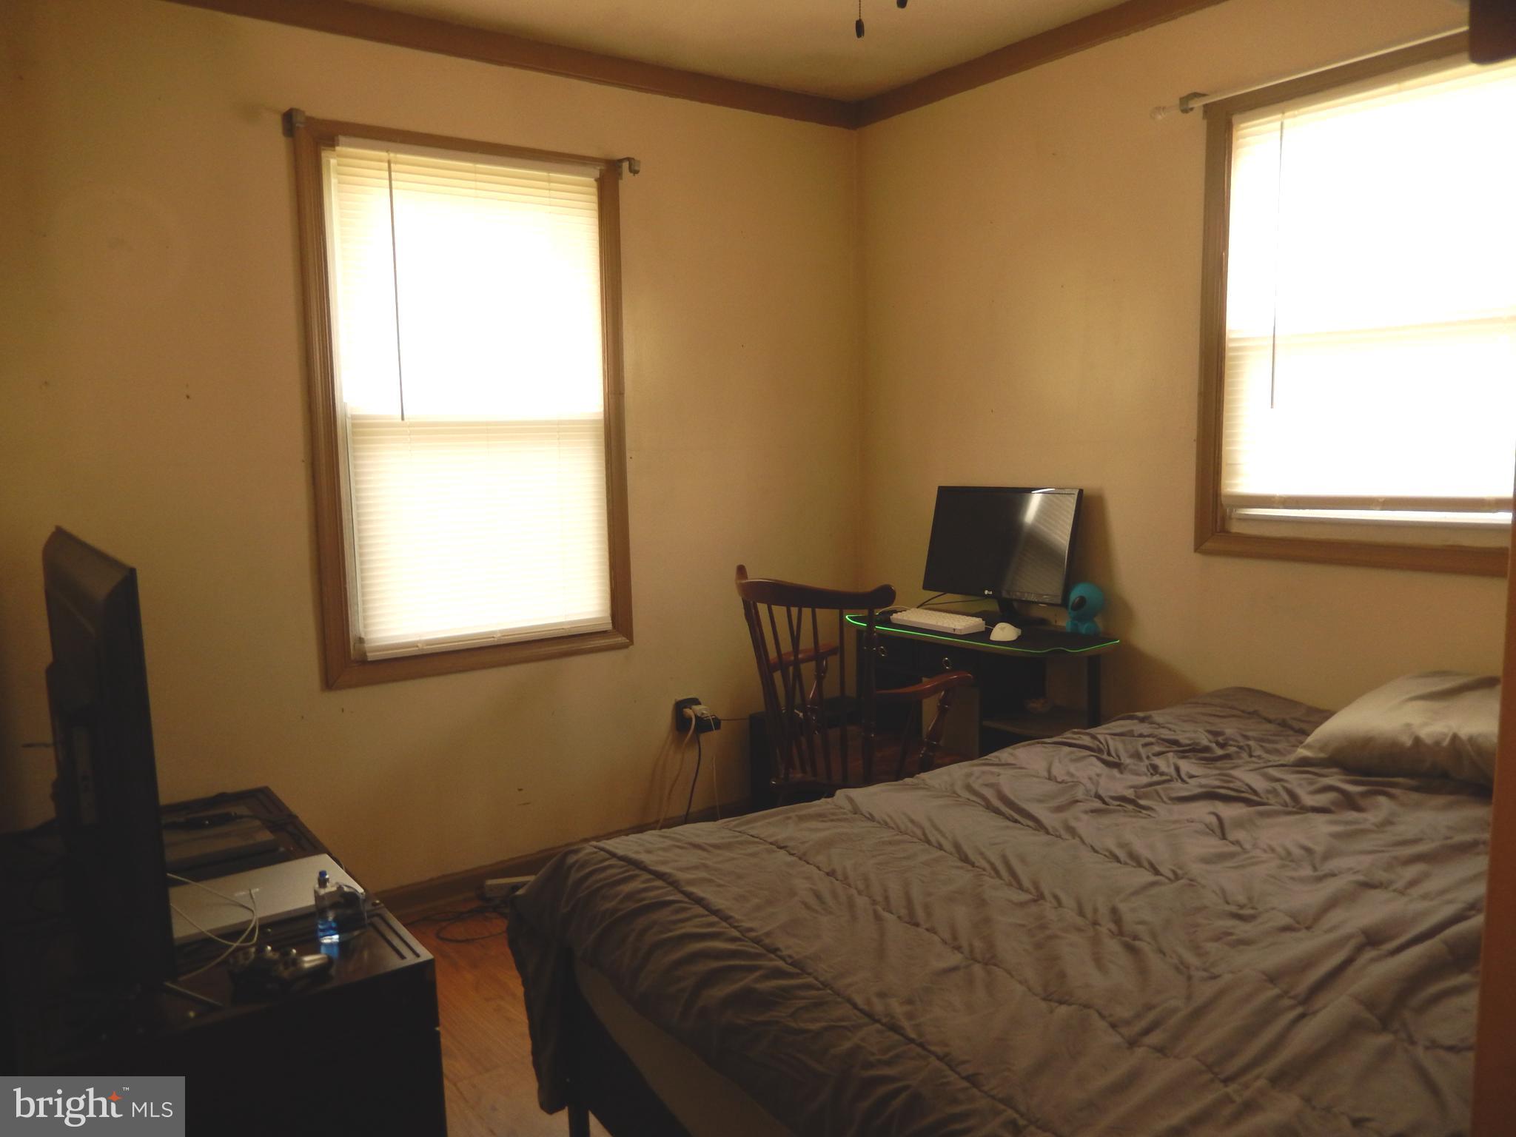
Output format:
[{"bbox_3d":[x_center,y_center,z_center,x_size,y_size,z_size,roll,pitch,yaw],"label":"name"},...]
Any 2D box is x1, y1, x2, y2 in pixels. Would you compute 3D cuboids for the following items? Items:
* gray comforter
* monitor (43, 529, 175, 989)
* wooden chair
[{"bbox_3d":[0.753,0.653,1.802,1.960,0.450,1.460,-6,9,-36],"label":"gray comforter"},{"bbox_3d":[-1.073,0.242,1.732,0.080,0.555,0.900,-7,9,-38],"label":"monitor"},{"bbox_3d":[0.315,0.489,2.845,0.540,0.974,0.570,-6,9,-36],"label":"wooden chair"}]

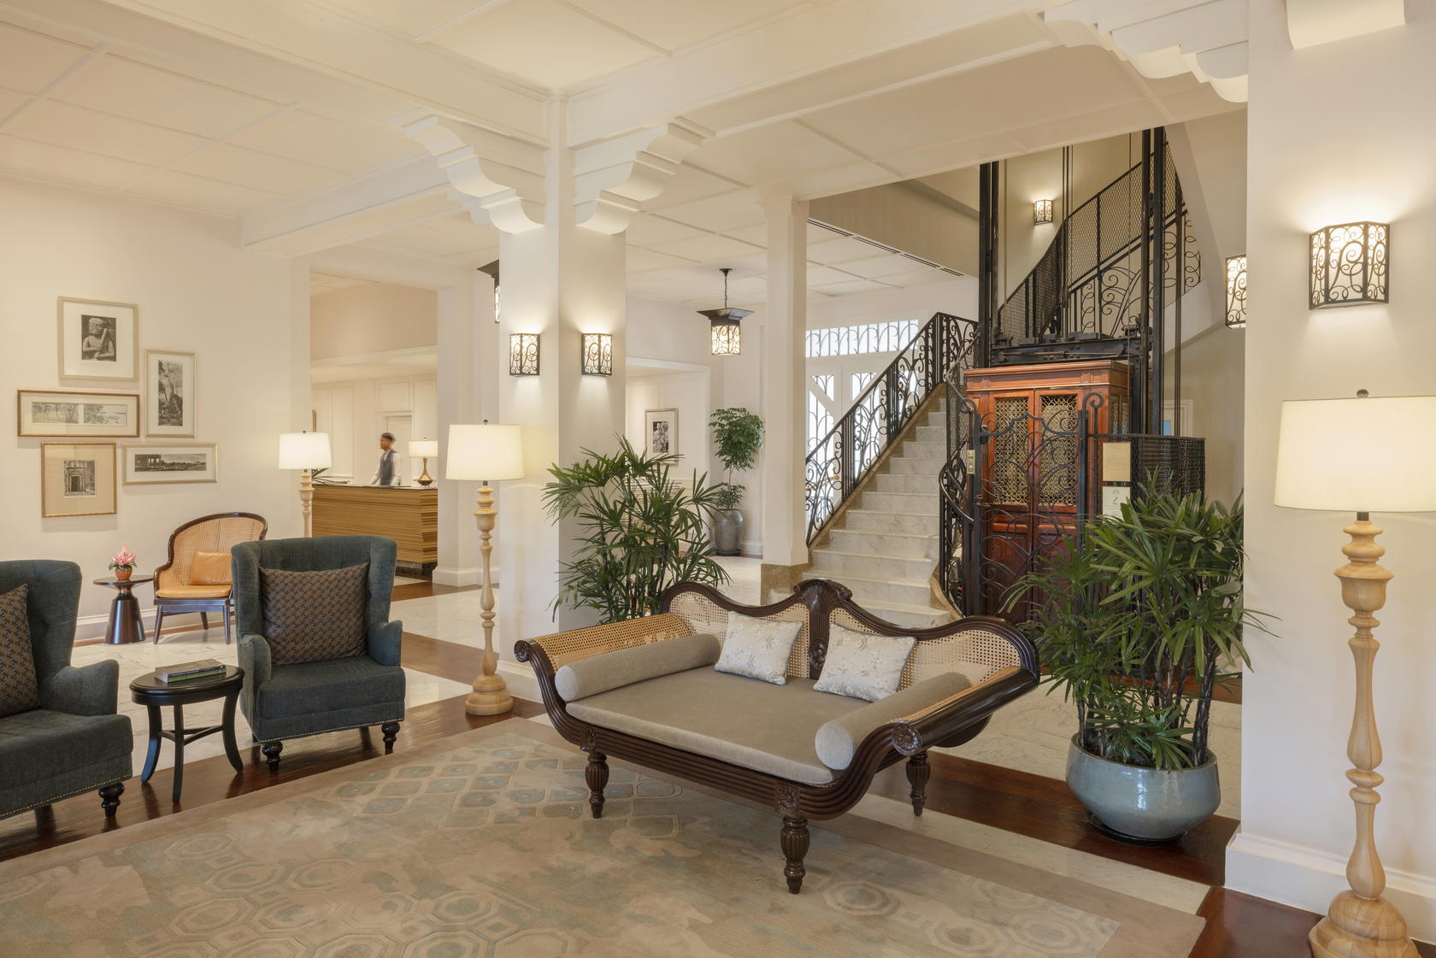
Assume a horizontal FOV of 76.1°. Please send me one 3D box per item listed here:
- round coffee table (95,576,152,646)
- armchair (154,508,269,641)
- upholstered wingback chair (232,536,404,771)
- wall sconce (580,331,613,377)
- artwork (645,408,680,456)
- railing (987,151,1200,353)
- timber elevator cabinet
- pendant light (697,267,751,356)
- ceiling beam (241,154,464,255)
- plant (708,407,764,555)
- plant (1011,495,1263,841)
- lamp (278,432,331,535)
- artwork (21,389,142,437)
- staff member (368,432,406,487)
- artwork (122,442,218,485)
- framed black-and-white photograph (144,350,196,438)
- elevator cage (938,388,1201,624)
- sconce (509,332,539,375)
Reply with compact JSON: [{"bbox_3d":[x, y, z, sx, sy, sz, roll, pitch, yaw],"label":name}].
[{"bbox_3d":[-4.766,1.044,7.361,0.485,0.475,0.485,2,3,40],"label":"round coffee table"},{"bbox_3d":[-3.932,0.778,7.181,0.670,0.940,0.660,0,1,4],"label":"armchair"},{"bbox_3d":[-1.980,0.820,4.560,0.750,0.985,0.790,-1,2,-29],"label":"upholstered wingback chair"},{"bbox_3d":[-0.712,-0.752,5.578,0.100,0.260,0.220,2,3,40],"label":"wall sconce"},{"bbox_3d":[-0.860,-0.637,13.995,0.702,0.837,0.030,2,3,40],"label":"artwork"},{"bbox_3d":[3.351,-2.147,8.066,1.166,2.200,1.772,2,3,40],"label":"railing"},{"bbox_3d":[2.910,0.171,7.787,1.160,2.141,1.287,1,2,39],"label":"timber elevator cabinet"},{"bbox_3d":[0.087,-1.849,10.182,0.450,0.971,0.450,1,2,39],"label":"pendant light"},{"bbox_3d":[-2.775,-2.173,7.240,3.450,0.300,0.410,1,2,39],"label":"ceiling beam"},{"bbox_3d":[0.203,0.024,12.937,0.780,2.070,0.780,0,2,0],"label":"plant"},{"bbox_3d":[1.706,0.712,3.707,0.980,1.360,0.900,1,2,25],"label":"plant"},{"bbox_3d":[-3.664,0.404,8.116,0.426,1.632,0.426,0,1,0],"label":"lamp"},{"bbox_3d":[-5.020,-0.507,7.244,0.030,0.353,0.818,1,2,39],"label":"artwork"},{"bbox_3d":[-4.636,0.208,12.934,0.500,1.702,0.360,2,3,40],"label":"staff member"},{"bbox_3d":[-4.491,-0.122,7.562,0.030,0.329,0.714,1,2,39],"label":"artwork"},{"bbox_3d":[-4.652,-0.717,7.801,0.030,0.733,0.396,2,3,40],"label":"framed black-and-white photograph"},{"bbox_3d":[2.982,0.302,7.777,1.645,1.879,1.931,1,2,39],"label":"elevator cage"},{"bbox_3d":[-1.182,-0.758,5.552,0.213,0.243,0.095,1,2,39],"label":"sconce"}]

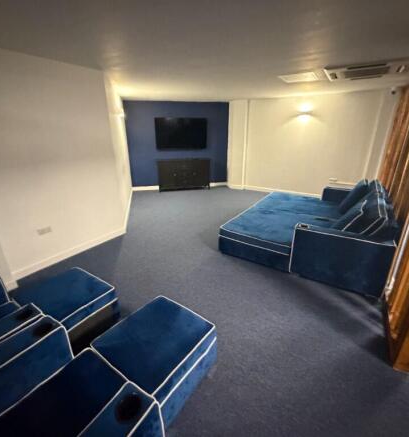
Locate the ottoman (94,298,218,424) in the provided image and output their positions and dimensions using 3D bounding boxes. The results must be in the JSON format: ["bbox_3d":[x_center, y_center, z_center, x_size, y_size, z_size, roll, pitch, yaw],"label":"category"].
[{"bbox_3d":[-0.337,0.971,1.654,0.558,0.354,0.643,15,25,34],"label":"ottoman"}]

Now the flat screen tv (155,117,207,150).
[{"bbox_3d":[-0.613,-2.309,6.463,1.379,0.817,0.060,-4,21,-9],"label":"flat screen tv"}]

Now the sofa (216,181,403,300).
[{"bbox_3d":[1.667,-0.102,3.711,1.924,0.885,2.343,13,24,30],"label":"sofa"}]

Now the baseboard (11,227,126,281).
[{"bbox_3d":[-1.796,0.438,3.419,0.020,0.114,1.612,13,24,30],"label":"baseboard"}]

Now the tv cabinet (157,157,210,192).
[{"bbox_3d":[-0.574,-1.226,6.728,1.414,0.868,0.360,-4,21,-9],"label":"tv cabinet"}]

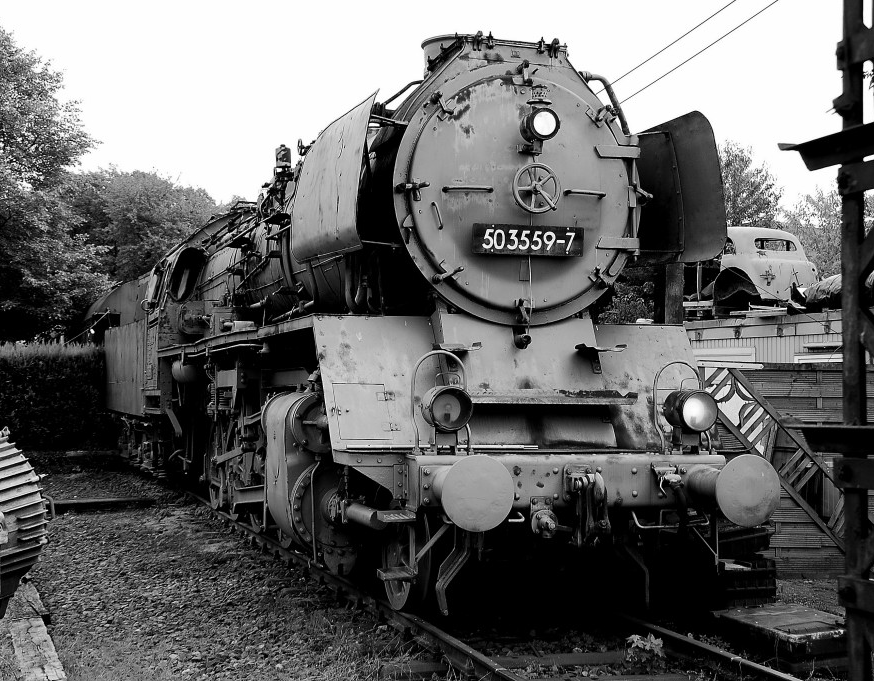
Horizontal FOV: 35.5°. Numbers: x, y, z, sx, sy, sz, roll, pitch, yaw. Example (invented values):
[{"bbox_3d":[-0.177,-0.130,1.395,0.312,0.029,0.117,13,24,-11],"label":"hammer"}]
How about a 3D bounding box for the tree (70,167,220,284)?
[{"bbox_3d":[-9.382,-1.082,43.839,6.000,8.810,5.800,1,-2,-12],"label":"tree"}]

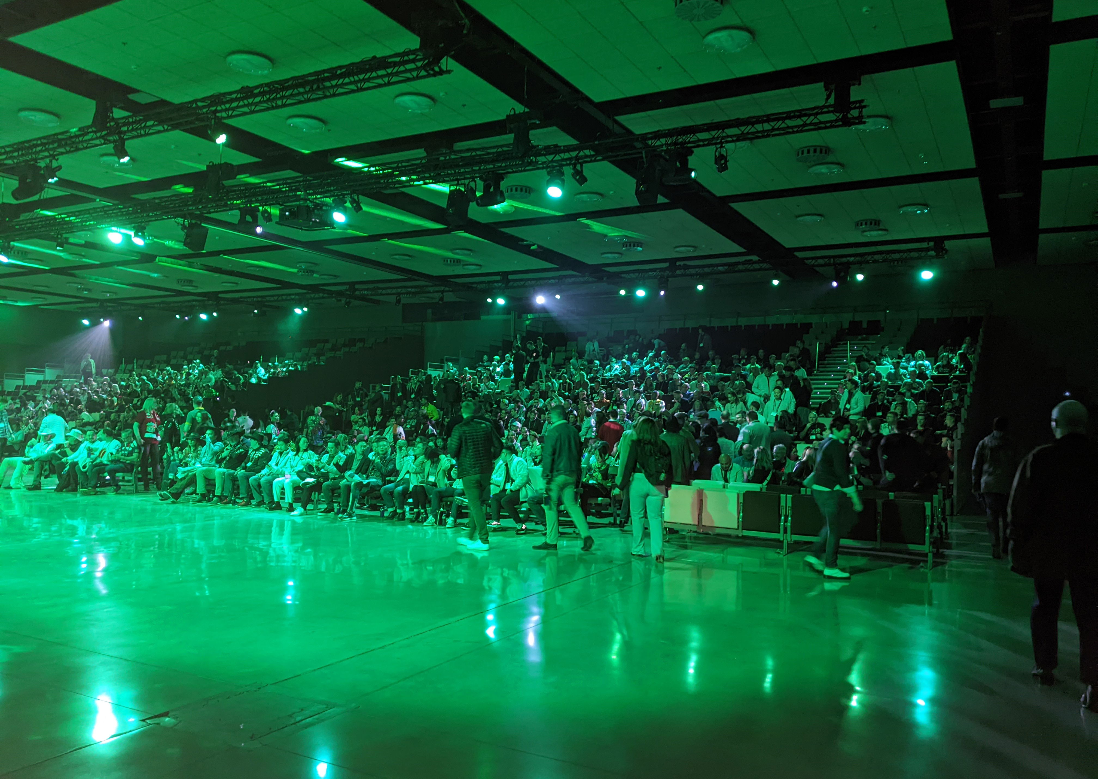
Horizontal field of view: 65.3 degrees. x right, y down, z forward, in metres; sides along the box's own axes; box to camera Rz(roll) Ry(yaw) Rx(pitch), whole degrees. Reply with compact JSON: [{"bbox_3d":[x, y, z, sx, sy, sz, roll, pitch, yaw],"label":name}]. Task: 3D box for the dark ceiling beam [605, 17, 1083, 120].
[{"bbox_3d":[4.239,-4.941,13.161,7.400,0.300,0.780,0,-3,29],"label":"dark ceiling beam"}]

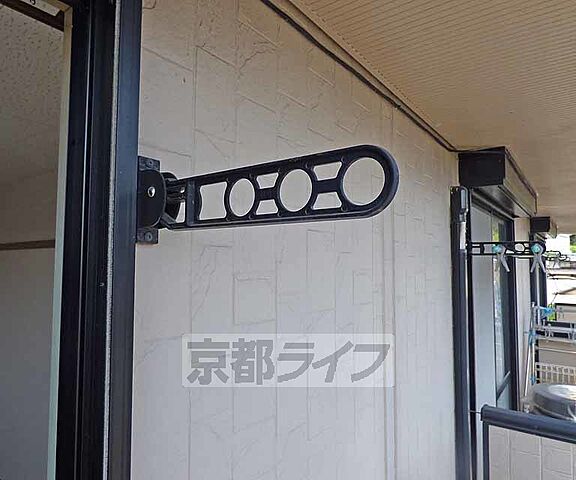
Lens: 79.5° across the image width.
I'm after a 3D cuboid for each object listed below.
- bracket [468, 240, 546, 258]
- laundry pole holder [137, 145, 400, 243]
[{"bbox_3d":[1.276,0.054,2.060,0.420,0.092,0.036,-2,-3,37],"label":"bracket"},{"bbox_3d":[-0.064,-0.061,0.488,0.451,0.150,0.040,-2,-3,37],"label":"laundry pole holder"}]

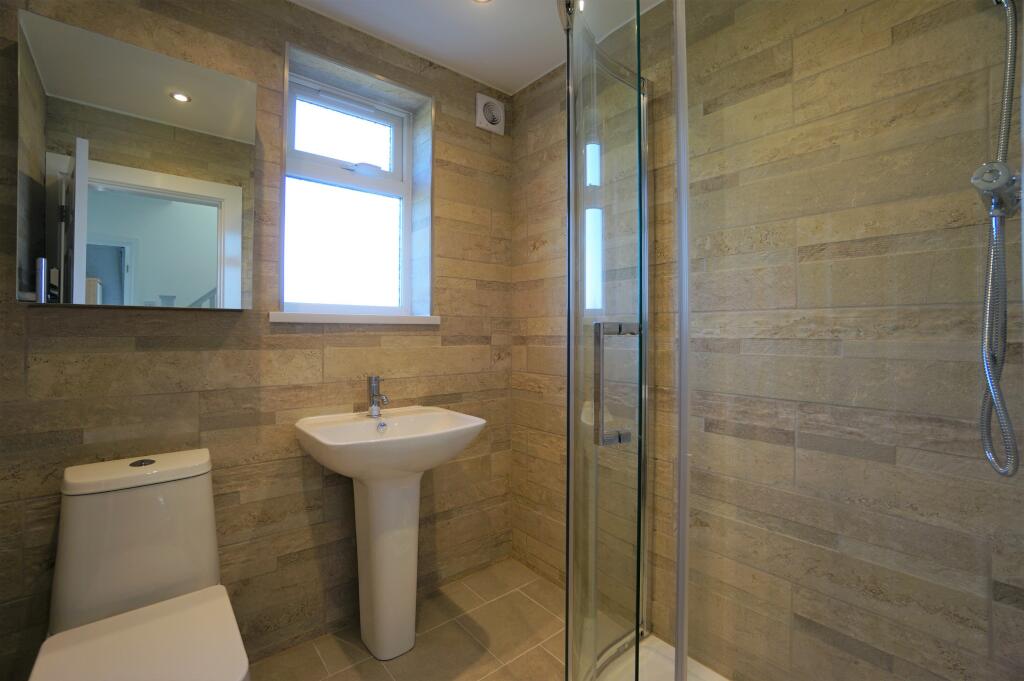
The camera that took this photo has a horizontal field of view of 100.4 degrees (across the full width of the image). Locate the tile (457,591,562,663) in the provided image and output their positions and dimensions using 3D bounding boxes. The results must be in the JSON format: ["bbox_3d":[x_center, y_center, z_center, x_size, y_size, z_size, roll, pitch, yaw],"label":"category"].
[{"bbox_3d":[-0.001,1.055,1.591,0.303,0.010,0.302,-1,1,-40],"label":"tile"}]

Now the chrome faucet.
[{"bbox_3d":[-0.468,0.202,1.501,0.050,0.147,0.125,-1,1,-40],"label":"chrome faucet"}]

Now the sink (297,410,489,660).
[{"bbox_3d":[-0.395,0.666,1.431,0.547,0.803,0.462,-1,1,-40],"label":"sink"}]

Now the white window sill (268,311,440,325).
[{"bbox_3d":[-0.602,-0.078,1.640,0.636,0.032,0.200,-1,1,-40],"label":"white window sill"}]

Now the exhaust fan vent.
[{"bbox_3d":[-0.096,-1.031,1.940,0.154,0.156,0.024,-1,1,-40],"label":"exhaust fan vent"}]

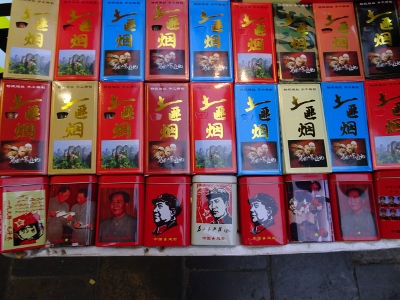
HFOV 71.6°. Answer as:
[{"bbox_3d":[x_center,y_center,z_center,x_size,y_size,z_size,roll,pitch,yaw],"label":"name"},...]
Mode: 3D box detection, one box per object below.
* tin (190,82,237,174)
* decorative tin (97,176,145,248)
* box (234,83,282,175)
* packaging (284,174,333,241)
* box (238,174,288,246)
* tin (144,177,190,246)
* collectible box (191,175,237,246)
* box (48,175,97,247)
[{"bbox_3d":[0.018,-0.031,0.409,0.064,0.023,0.133,-1,83,-3],"label":"tin"},{"bbox_3d":[-0.108,0.084,0.389,0.062,0.024,0.094,0,83,-3],"label":"decorative tin"},{"bbox_3d":[0.083,-0.029,0.411,0.064,0.023,0.133,-1,83,-3],"label":"box"},{"bbox_3d":[0.153,0.082,0.401,0.062,0.024,0.094,-2,83,-3],"label":"packaging"},{"bbox_3d":[0.087,0.085,0.397,0.062,0.024,0.094,-1,83,-3],"label":"box"},{"bbox_3d":[-0.044,0.085,0.392,0.062,0.024,0.094,0,83,-2],"label":"tin"},{"bbox_3d":[0.019,0.084,0.395,0.062,0.024,0.094,1,83,-2],"label":"collectible box"},{"bbox_3d":[-0.172,0.083,0.386,0.062,0.024,0.094,-1,83,-3],"label":"box"}]

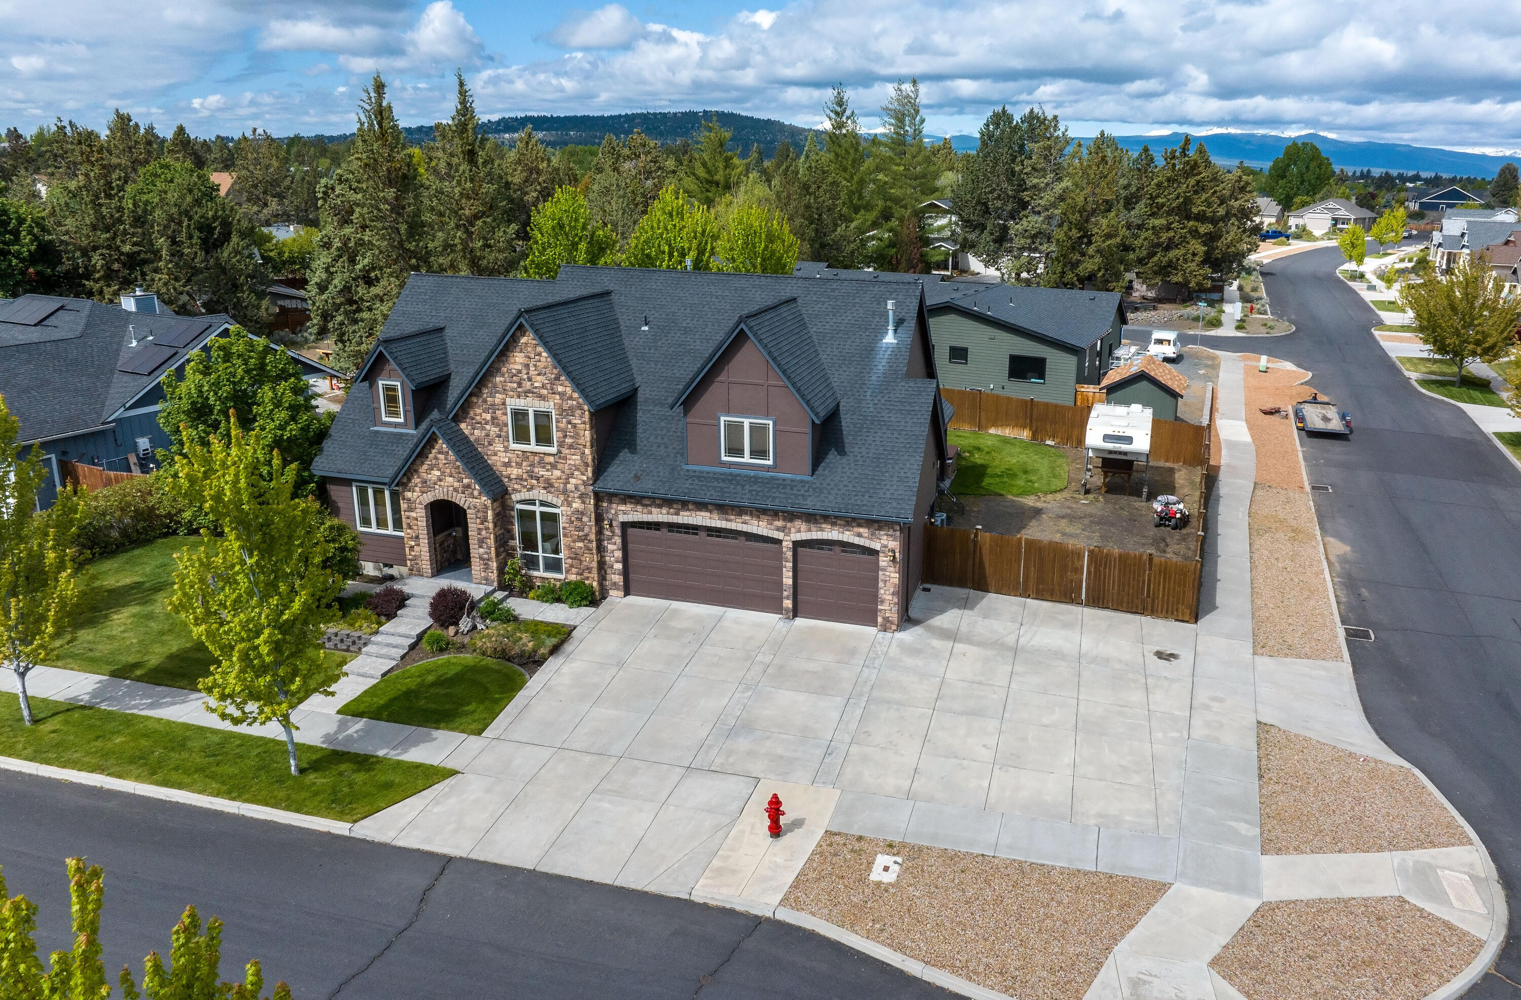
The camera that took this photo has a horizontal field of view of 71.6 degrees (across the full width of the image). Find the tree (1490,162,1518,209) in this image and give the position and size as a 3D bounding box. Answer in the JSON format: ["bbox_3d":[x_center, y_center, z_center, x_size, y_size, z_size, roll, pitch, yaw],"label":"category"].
[{"bbox_3d":[183.332,-76.984,262.000,6.800,13.500,6.800,12,21,32],"label":"tree"}]

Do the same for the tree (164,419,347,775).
[{"bbox_3d":[-11.000,2.280,22.940,3.800,8.400,3.800,-9,20,-26],"label":"tree"}]

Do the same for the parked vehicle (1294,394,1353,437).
[{"bbox_3d":[28.350,-4.250,53.200,2.450,1.000,6.800,7,19,21],"label":"parked vehicle"}]

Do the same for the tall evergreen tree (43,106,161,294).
[{"bbox_3d":[-51.514,-21.670,82.543,7.800,16.570,7.800,-10,20,-30],"label":"tall evergreen tree"}]

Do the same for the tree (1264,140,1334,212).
[{"bbox_3d":[122.565,-72.548,239.433,14.000,17.310,14.000,8,19,25],"label":"tree"}]

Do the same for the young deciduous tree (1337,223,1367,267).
[{"bbox_3d":[68.075,-28.998,122.000,3.300,5.800,3.300,9,20,27],"label":"young deciduous tree"}]

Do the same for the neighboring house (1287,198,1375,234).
[{"bbox_3d":[114.314,-56.879,211.000,10.500,6.000,12.800,-14,22,-38],"label":"neighboring house"}]

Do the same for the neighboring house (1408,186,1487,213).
[{"bbox_3d":[181.018,-79.016,278.000,12.500,6.300,16.000,-16,24,-43],"label":"neighboring house"}]

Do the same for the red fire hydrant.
[{"bbox_3d":[0.274,6.197,20.598,0.440,0.977,0.370,8,19,22],"label":"red fire hydrant"}]

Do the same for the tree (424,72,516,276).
[{"bbox_3d":[-17.716,-16.703,64.000,6.600,17.238,6.600,6,18,17],"label":"tree"}]

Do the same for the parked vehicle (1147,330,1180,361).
[{"bbox_3d":[27.800,-10.450,72.700,1.850,1.750,4.500,7,19,22],"label":"parked vehicle"}]

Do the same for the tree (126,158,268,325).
[{"bbox_3d":[-42.852,-19.221,80.096,9.600,12.850,9.600,-9,19,-26],"label":"tree"}]

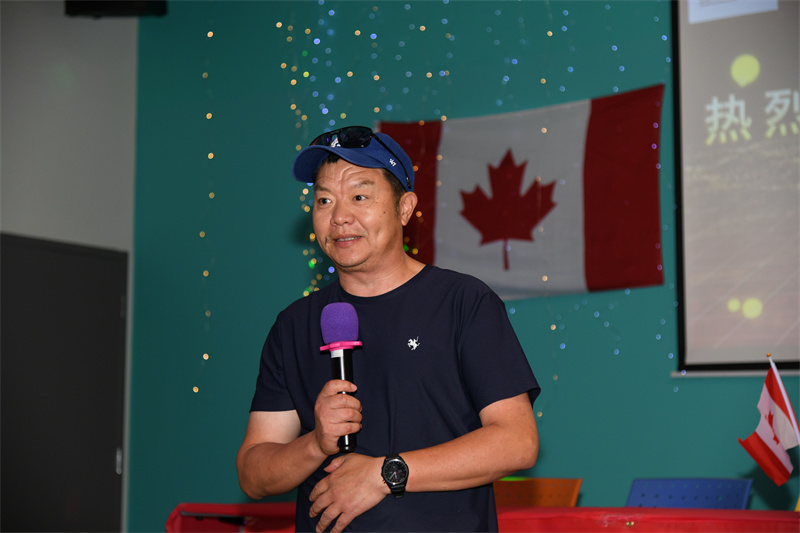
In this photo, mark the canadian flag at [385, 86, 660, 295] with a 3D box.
[{"bbox_3d":[0.498,-0.301,7.055,1.510,0.920,0.050,-4,-8,33],"label":"canadian flag"}]

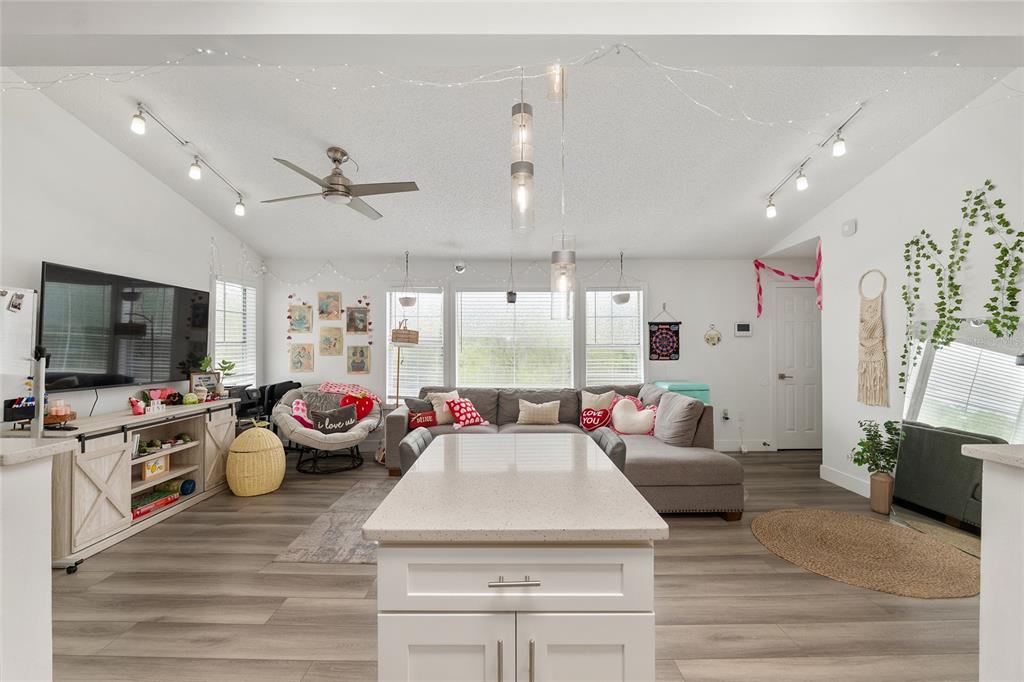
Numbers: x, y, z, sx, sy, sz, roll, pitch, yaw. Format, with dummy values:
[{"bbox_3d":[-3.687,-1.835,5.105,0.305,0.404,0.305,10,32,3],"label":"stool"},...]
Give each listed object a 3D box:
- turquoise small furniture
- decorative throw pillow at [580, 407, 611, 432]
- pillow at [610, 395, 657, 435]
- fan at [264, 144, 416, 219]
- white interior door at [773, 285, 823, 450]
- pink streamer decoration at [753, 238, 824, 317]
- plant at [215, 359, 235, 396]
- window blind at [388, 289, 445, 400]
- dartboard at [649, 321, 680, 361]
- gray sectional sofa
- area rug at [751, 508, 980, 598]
[{"bbox_3d":[2.000,0.933,4.670,0.480,0.850,0.420,0,-1,0],"label":"turquoise small furniture"},{"bbox_3d":[0.845,0.783,3.980,0.310,0.260,0.110,0,-21,0],"label":"decorative throw pillow"},{"bbox_3d":[1.225,0.755,4.030,0.470,0.420,0.160,0,-18,7],"label":"pillow"},{"bbox_3d":[-1.380,-1.300,3.150,1.290,0.450,1.290,0,0,9],"label":"fan"},{"bbox_3d":[3.645,0.347,5.030,0.610,2.045,0.050,0,0,0],"label":"white interior door"},{"bbox_3d":[3.100,-0.645,4.500,0.130,0.750,1.000,0,0,0],"label":"pink streamer decoration"},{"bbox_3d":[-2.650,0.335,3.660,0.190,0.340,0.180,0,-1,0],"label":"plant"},{"bbox_3d":[-1.195,0.055,4.920,0.720,1.400,0.060,0,-1,0],"label":"window blind"},{"bbox_3d":[1.925,0.005,4.995,0.415,0.485,0.025,0,0,0],"label":"dartboard"},{"bbox_3d":[0.235,0.914,3.900,2.990,0.870,1.930,0,-1,0],"label":"gray sectional sofa"},{"bbox_3d":[2.270,1.327,2.610,1.210,0.015,1.210,0,-1,0],"label":"area rug"}]

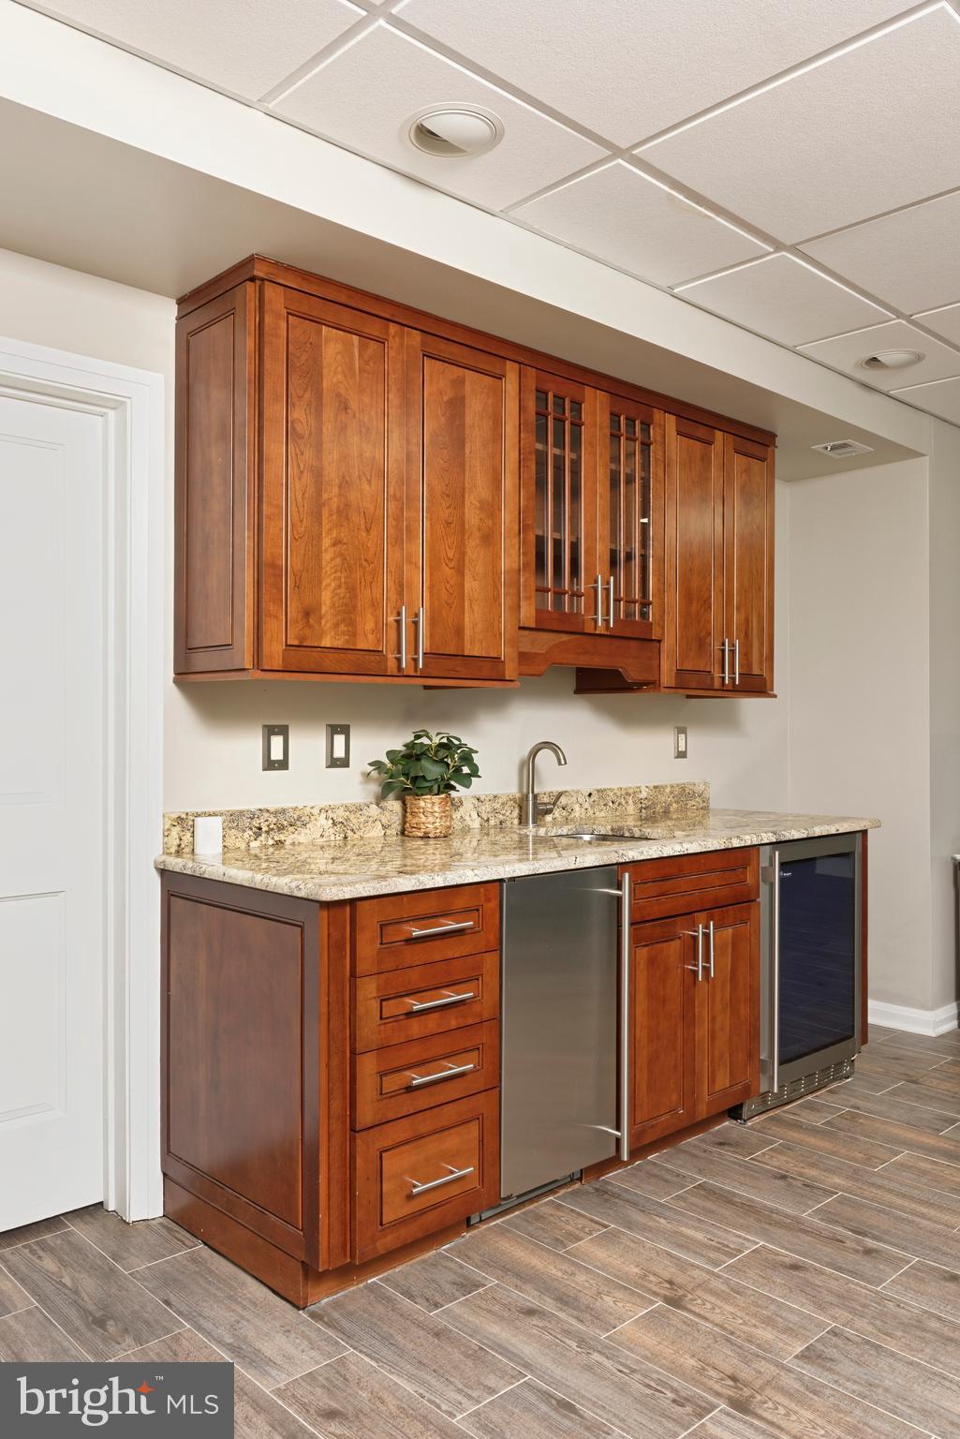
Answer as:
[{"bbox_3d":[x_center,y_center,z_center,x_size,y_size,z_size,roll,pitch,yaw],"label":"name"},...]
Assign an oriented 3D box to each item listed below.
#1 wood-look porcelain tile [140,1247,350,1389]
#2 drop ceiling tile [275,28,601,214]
[{"bbox_3d":[-0.556,1.325,2.160,0.195,0.012,0.600,0,0,-41],"label":"wood-look porcelain tile"},{"bbox_3d":[-0.060,-1.173,1.900,0.600,0.018,0.315,0,0,-41],"label":"drop ceiling tile"}]

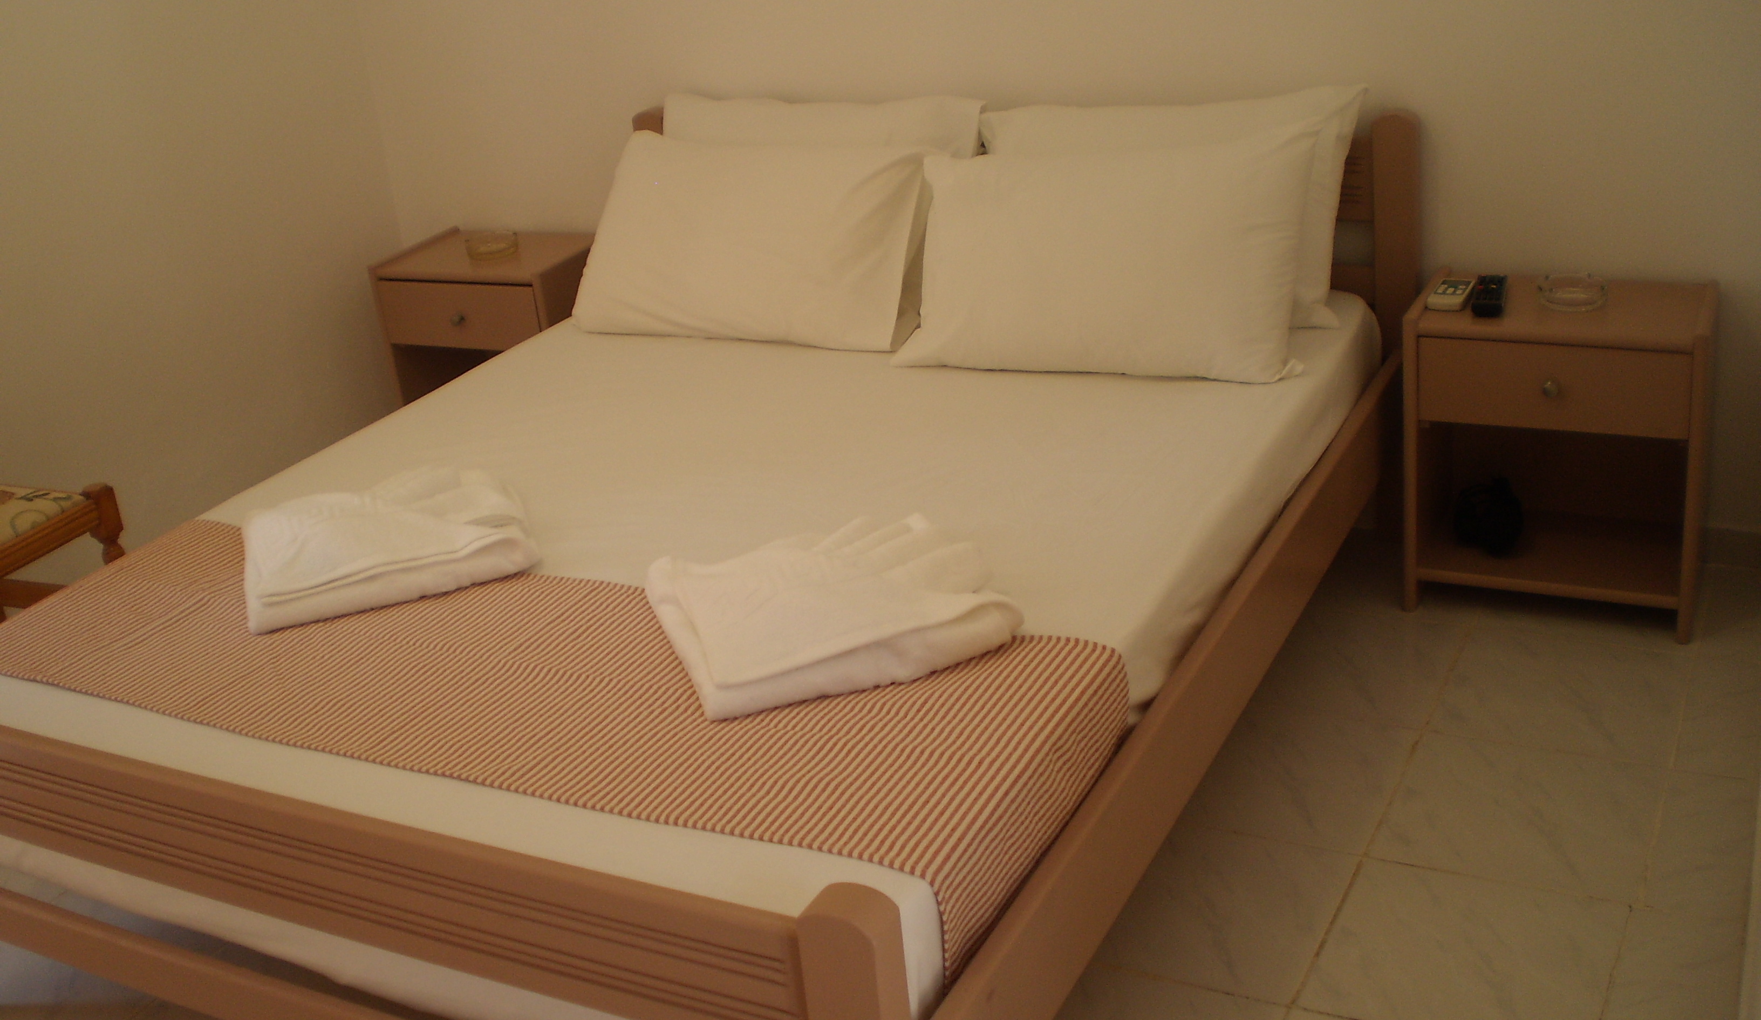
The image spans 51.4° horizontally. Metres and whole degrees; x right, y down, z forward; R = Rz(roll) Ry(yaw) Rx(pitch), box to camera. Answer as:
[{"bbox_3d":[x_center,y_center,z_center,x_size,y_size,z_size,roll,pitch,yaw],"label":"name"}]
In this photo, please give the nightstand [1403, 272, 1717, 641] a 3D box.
[{"bbox_3d":[1.116,-0.099,3.011,0.440,0.515,0.282,6,27,27],"label":"nightstand"}]

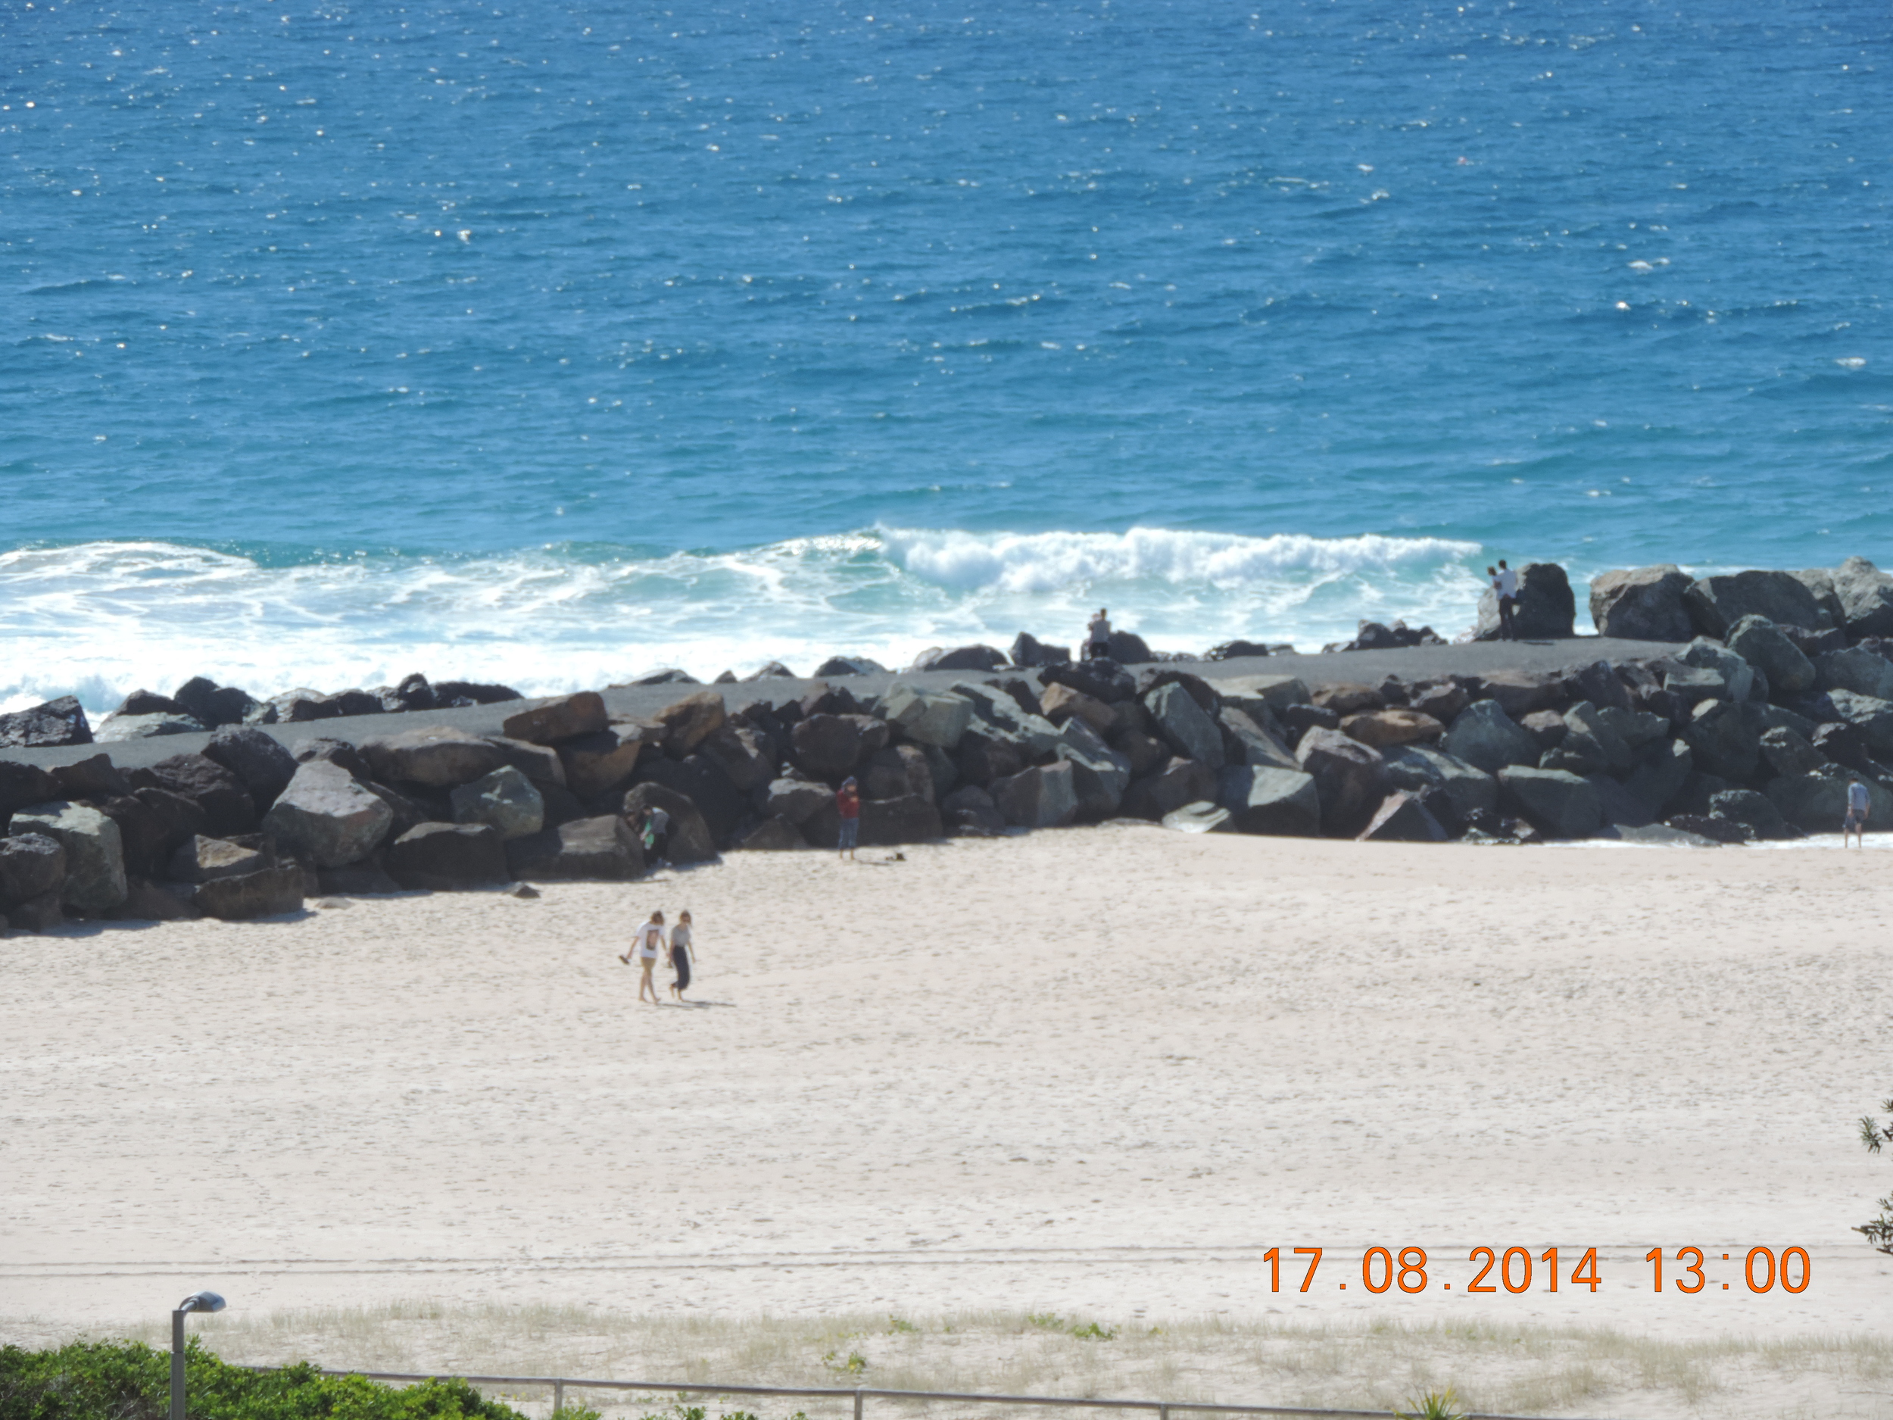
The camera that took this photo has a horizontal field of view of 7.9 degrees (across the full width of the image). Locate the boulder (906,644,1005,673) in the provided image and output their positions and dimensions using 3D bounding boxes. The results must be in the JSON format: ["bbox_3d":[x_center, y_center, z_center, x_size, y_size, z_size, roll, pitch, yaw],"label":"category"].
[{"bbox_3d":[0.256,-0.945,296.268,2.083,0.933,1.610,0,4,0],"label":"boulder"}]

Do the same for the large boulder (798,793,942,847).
[{"bbox_3d":[-1.531,2.305,286.000,2.970,1.074,1.700,0,4,0],"label":"large boulder"}]

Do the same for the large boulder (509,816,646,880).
[{"bbox_3d":[-7.506,2.802,277.000,2.820,1.380,1.900,0,5,0],"label":"large boulder"}]

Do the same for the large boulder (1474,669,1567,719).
[{"bbox_3d":[12.256,-0.347,292.000,1.990,1.030,1.500,0,4,0],"label":"large boulder"}]

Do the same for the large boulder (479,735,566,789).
[{"bbox_3d":[-8.553,1.058,275.500,1.758,1.013,1.495,0,5,0],"label":"large boulder"}]

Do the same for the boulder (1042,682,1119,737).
[{"bbox_3d":[2.821,0.000,293.000,1.680,1.095,1.300,0,4,0],"label":"boulder"}]

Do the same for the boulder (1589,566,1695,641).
[{"bbox_3d":[15.736,-2.394,309.500,2.377,1.633,1.800,0,4,0],"label":"boulder"}]

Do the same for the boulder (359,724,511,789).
[{"bbox_3d":[-10.255,0.934,274.000,2.934,1.172,1.819,0,5,0],"label":"boulder"}]

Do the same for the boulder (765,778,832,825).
[{"bbox_3d":[-3.094,1.903,286.000,1.392,0.921,1.150,0,4,0],"label":"boulder"}]

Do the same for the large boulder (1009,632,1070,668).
[{"bbox_3d":[1.974,-1.279,292.000,1.330,0.750,1.050,0,4,0],"label":"large boulder"}]

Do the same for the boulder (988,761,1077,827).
[{"bbox_3d":[1.815,1.800,281.955,1.775,1.391,1.620,0,4,0],"label":"boulder"}]

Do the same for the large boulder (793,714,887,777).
[{"bbox_3d":[-2.239,0.757,285.500,1.980,1.360,1.600,0,5,0],"label":"large boulder"}]

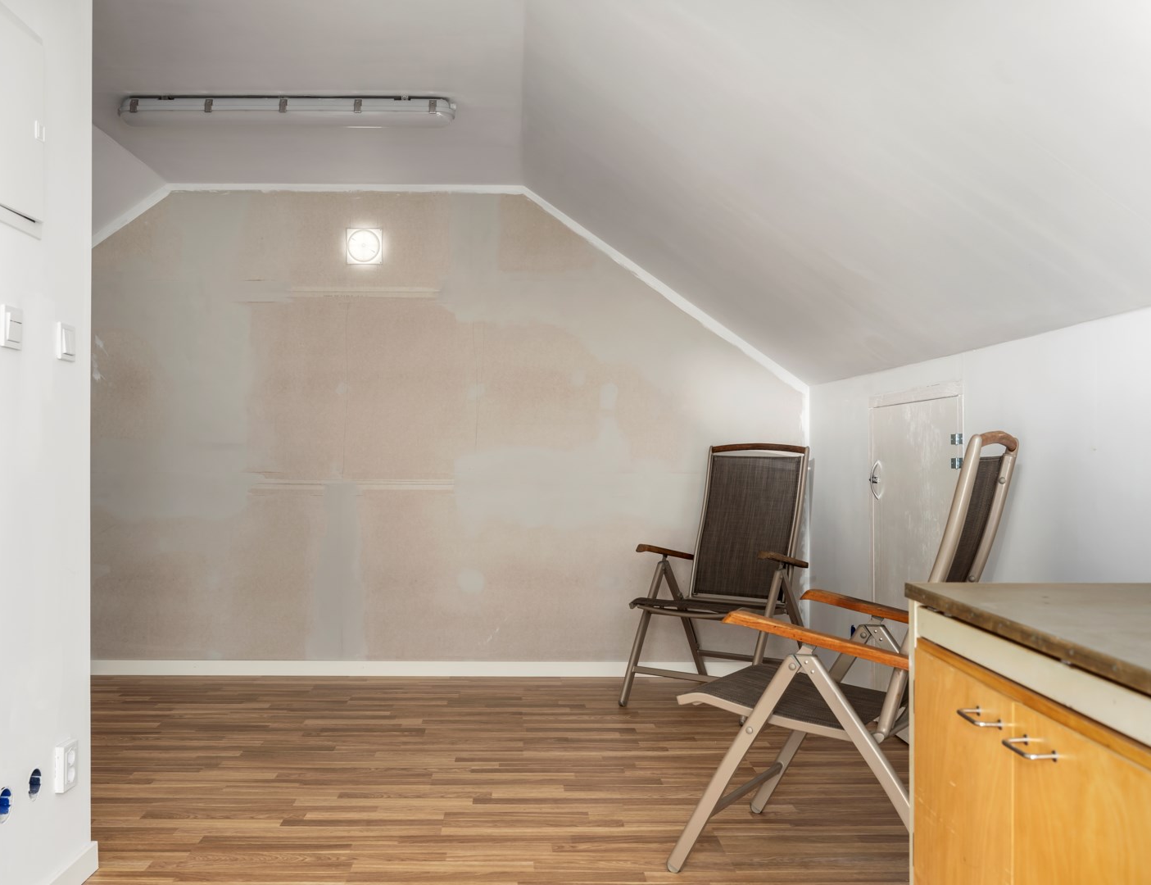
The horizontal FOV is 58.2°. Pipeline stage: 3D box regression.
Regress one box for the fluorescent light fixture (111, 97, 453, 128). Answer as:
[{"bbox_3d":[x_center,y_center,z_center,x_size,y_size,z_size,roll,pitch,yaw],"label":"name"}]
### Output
[{"bbox_3d":[-1.065,-1.211,3.826,1.235,0.100,0.115,0,0,0],"label":"fluorescent light fixture"}]

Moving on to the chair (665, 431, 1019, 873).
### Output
[{"bbox_3d":[0.744,0.554,2.743,0.815,1.160,0.615,0,0,33],"label":"chair"}]

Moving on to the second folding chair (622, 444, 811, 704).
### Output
[{"bbox_3d":[0.658,0.573,4.602,0.615,1.140,0.815,0,0,33],"label":"second folding chair"}]

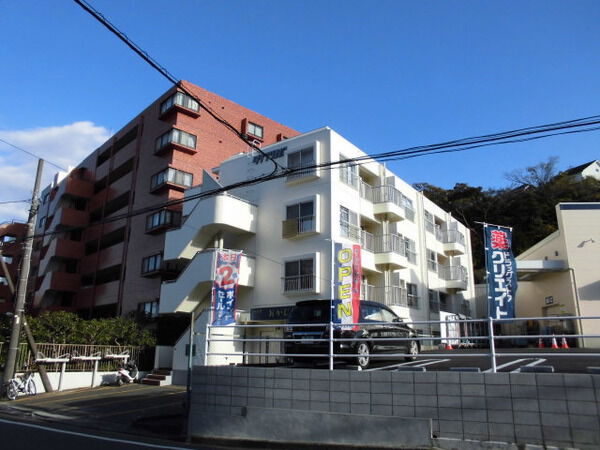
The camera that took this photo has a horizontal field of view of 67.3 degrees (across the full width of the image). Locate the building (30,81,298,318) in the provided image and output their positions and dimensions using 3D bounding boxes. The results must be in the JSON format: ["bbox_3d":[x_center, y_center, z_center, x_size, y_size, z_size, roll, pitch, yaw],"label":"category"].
[{"bbox_3d":[-14.233,3.727,43.794,14.000,19.300,31.500,15,-21,-42],"label":"building"}]

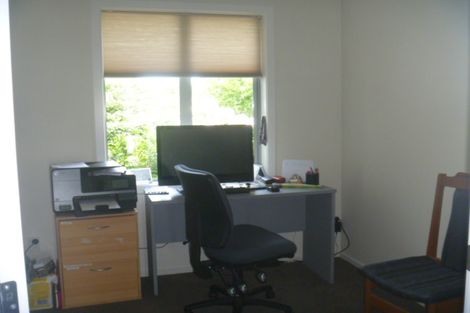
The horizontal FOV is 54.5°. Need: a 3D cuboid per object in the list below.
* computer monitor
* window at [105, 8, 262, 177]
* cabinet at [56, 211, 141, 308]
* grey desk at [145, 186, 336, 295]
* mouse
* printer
[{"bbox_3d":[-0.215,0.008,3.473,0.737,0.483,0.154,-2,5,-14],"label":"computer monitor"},{"bbox_3d":[-0.378,-0.476,3.661,1.270,1.306,0.102,-2,5,-14],"label":"window"},{"bbox_3d":[-0.971,0.690,3.331,0.534,0.627,0.433,-2,5,-14],"label":"cabinet"},{"bbox_3d":[0.049,0.615,3.549,1.381,0.698,0.506,-2,5,-14],"label":"grey desk"},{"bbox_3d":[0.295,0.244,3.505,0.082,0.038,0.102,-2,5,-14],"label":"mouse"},{"bbox_3d":[-0.983,0.211,3.253,0.535,0.338,0.435,-2,5,-14],"label":"printer"}]

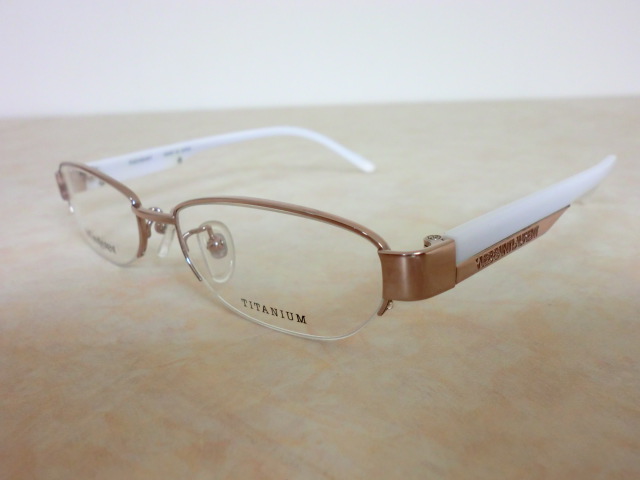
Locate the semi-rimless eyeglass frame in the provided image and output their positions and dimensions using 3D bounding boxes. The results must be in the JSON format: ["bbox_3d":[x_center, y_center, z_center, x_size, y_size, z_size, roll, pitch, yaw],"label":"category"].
[{"bbox_3d":[0.010,-0.017,0.188,0.140,0.029,0.143,14,23,41],"label":"semi-rimless eyeglass frame"}]

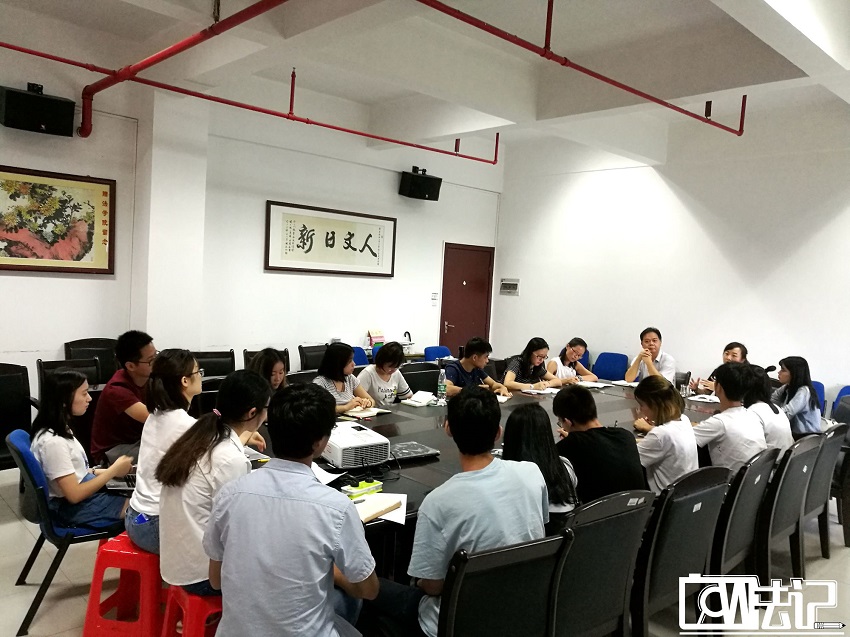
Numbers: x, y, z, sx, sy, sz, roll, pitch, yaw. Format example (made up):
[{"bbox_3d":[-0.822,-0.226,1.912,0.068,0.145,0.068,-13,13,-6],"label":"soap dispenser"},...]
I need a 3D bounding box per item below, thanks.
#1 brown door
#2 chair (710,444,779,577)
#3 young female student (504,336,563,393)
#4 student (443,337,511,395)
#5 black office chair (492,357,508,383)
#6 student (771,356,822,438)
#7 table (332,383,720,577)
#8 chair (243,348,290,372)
[{"bbox_3d":[0.535,0.048,8.895,0.960,2.058,0.090,0,6,-42],"label":"brown door"},{"bbox_3d":[1.471,1.059,3.497,0.570,0.870,0.600,0,6,-43],"label":"chair"},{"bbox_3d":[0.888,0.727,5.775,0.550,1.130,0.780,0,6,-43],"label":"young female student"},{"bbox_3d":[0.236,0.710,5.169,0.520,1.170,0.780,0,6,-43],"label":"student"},{"bbox_3d":[0.945,0.833,6.156,0.550,0.870,0.600,0,6,-43],"label":"black office chair"},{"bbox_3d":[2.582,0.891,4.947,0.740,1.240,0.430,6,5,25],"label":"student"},{"bbox_3d":[0.775,1.013,4.366,4.500,0.750,1.640,0,6,-43],"label":"table"},{"bbox_3d":[-1.302,0.721,5.773,0.520,0.870,0.580,1,5,-36],"label":"chair"}]

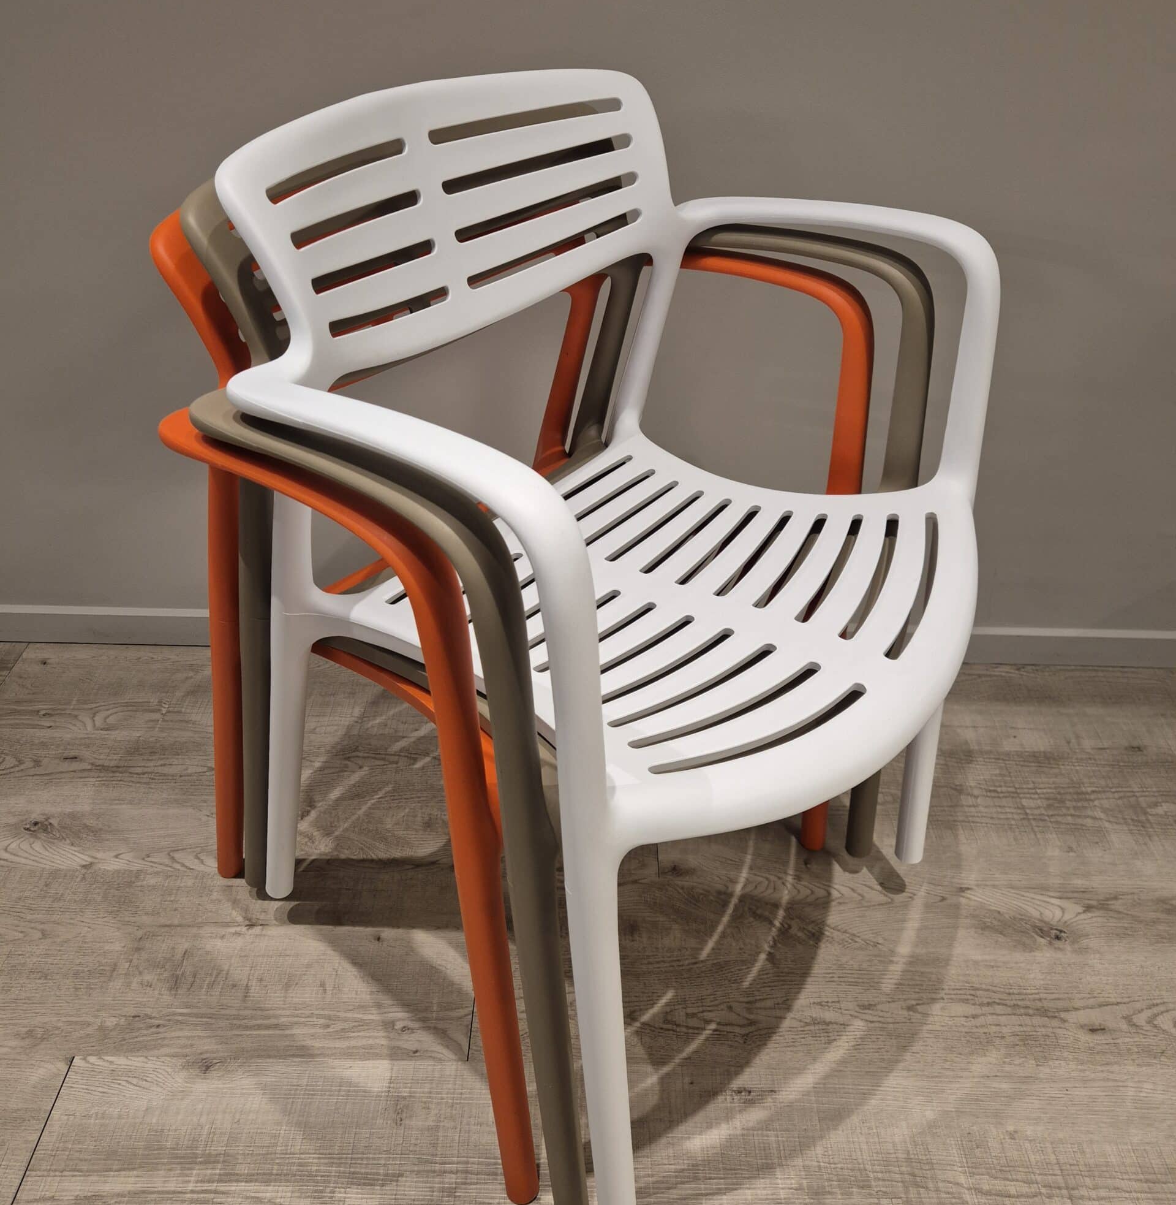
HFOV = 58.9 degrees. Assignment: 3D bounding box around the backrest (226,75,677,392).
[{"bbox_3d":[-0.087,-0.294,0.775,0.106,0.187,0.404,10,34,42],"label":"backrest"}]

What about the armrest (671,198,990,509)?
[{"bbox_3d":[0.203,-0.221,0.903,0.289,0.236,0.065,21,41,35],"label":"armrest"}]

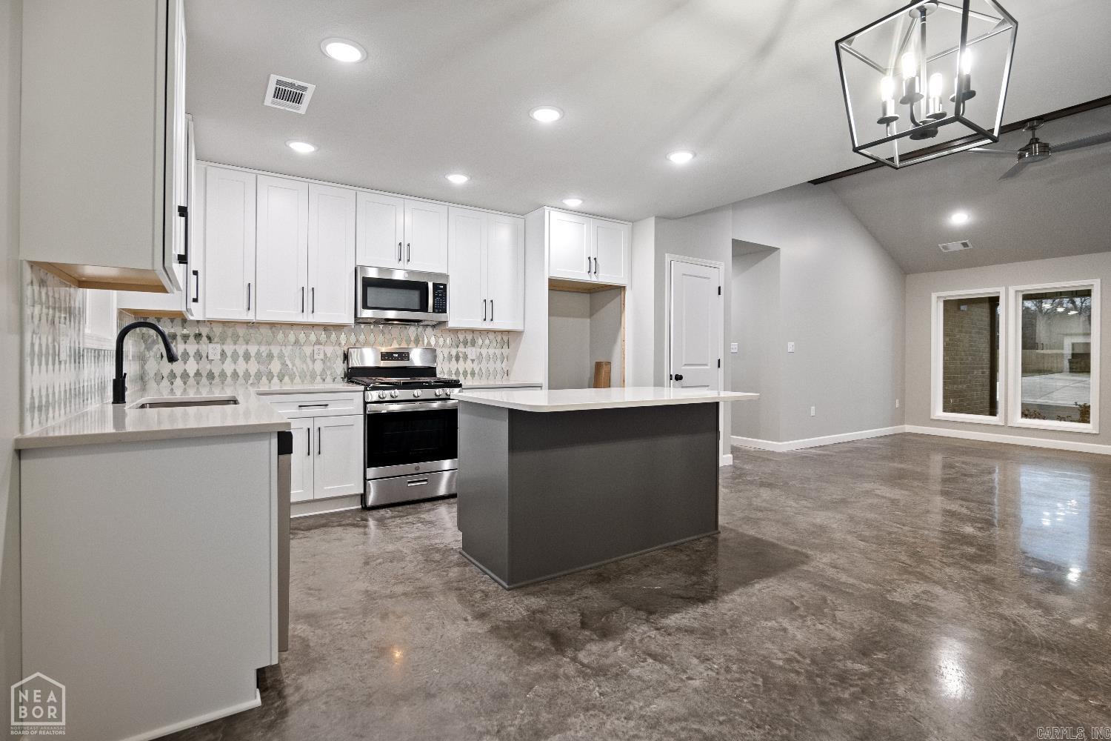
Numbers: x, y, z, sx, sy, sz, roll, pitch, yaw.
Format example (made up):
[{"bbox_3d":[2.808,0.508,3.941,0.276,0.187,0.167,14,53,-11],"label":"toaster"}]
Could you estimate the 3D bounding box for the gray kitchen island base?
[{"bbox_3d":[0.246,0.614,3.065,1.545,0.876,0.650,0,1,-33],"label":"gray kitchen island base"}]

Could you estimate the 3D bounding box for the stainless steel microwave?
[{"bbox_3d":[-1.337,-0.622,4.253,0.760,0.417,0.370,0,1,-33],"label":"stainless steel microwave"}]

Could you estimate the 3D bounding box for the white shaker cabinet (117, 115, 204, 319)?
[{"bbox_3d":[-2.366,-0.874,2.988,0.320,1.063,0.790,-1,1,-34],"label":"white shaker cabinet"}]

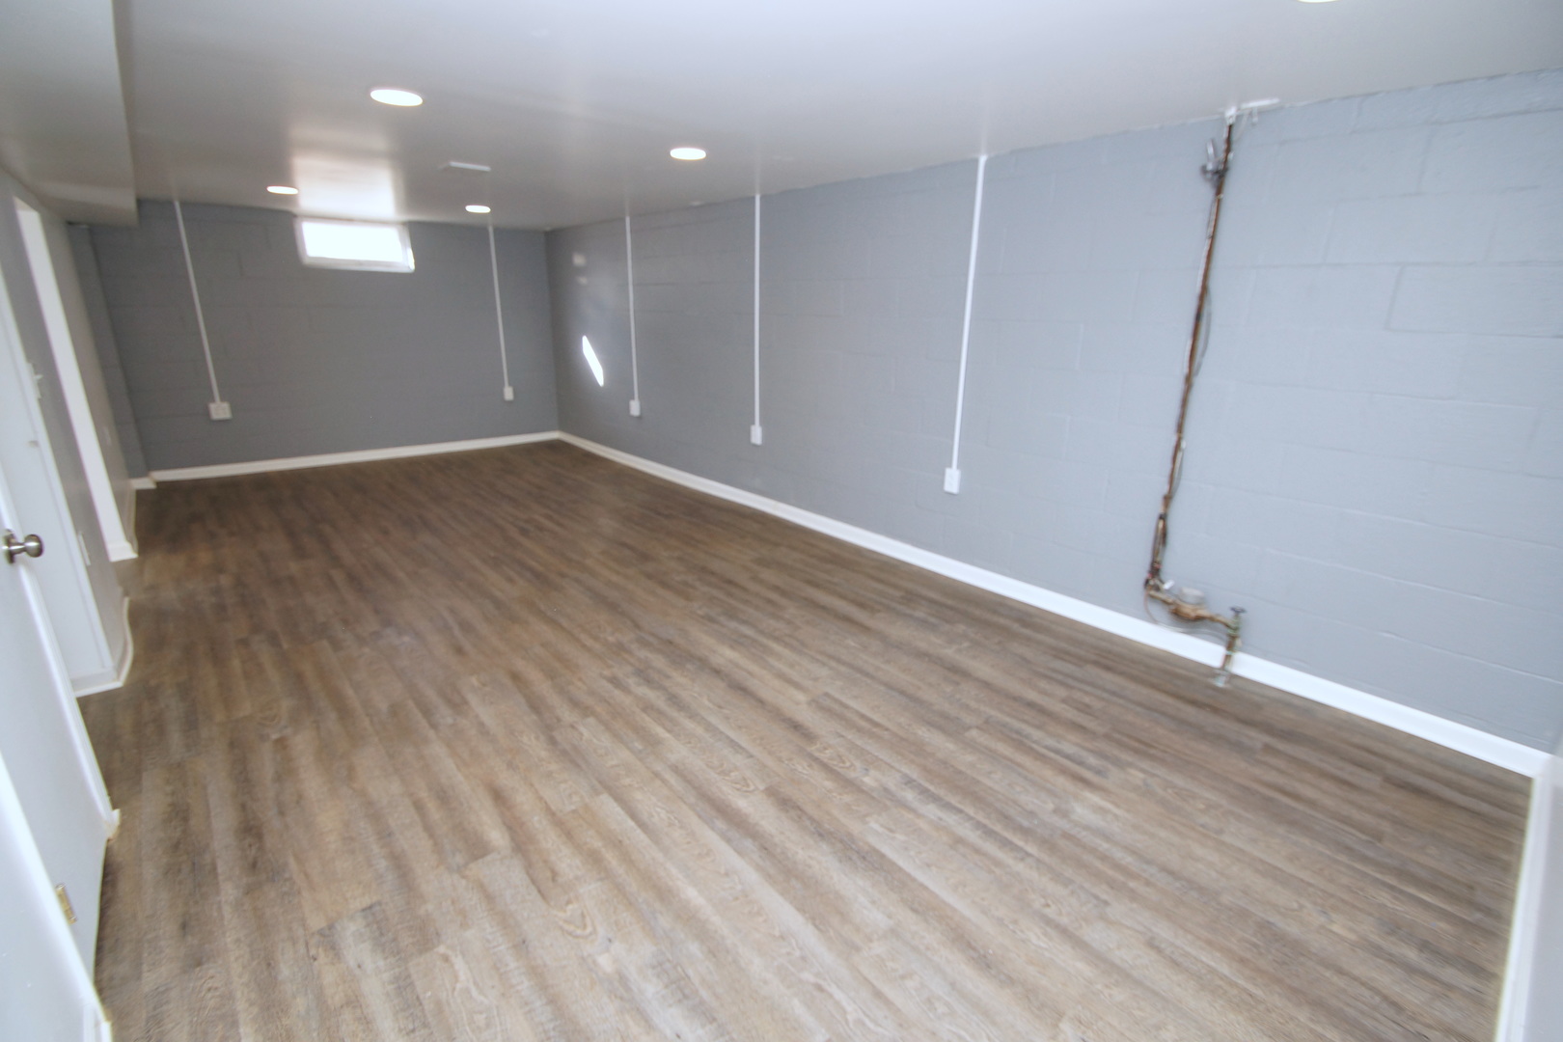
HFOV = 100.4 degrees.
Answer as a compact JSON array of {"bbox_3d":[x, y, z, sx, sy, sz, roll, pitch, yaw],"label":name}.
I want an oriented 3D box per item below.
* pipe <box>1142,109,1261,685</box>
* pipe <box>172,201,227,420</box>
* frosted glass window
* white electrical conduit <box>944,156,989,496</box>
[{"bbox_3d":[1.688,-0.390,2.455,0.160,2.070,0.400,-15,24,-40],"label":"pipe"},{"bbox_3d":[-4.478,-1.591,5.017,0.115,1.614,0.045,-10,21,-36],"label":"pipe"},{"bbox_3d":[-3.595,-2.335,5.519,0.790,0.370,0.100,-12,22,-35],"label":"frosted glass window"},{"bbox_3d":[0.915,-0.924,3.261,0.045,1.629,0.082,-15,23,-40],"label":"white electrical conduit"}]

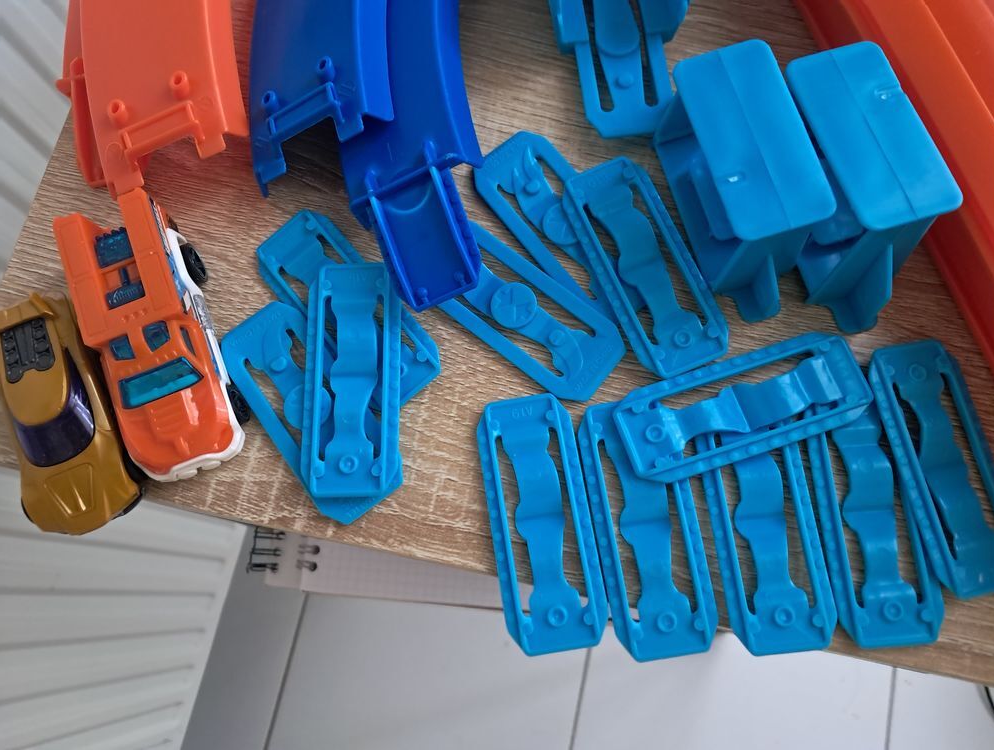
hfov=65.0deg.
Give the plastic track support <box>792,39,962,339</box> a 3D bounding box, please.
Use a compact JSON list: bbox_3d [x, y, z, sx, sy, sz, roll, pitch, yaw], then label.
[{"bbox_3d":[0.095,-0.056,0.215,0.027,0.038,0.074,-16,74,-1],"label":"plastic track support"}]

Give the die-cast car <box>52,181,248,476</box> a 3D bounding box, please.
[{"bbox_3d":[-0.094,-0.009,0.211,0.030,0.025,0.078,-21,74,-4],"label":"die-cast car"}]

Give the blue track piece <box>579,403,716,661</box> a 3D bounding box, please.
[{"bbox_3d":[0.040,0.040,0.210,0.027,0.006,0.068,-10,74,1],"label":"blue track piece"}]

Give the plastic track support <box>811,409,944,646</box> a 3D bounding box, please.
[{"bbox_3d":[0.100,0.036,0.207,0.027,0.006,0.068,-6,74,2],"label":"plastic track support"}]

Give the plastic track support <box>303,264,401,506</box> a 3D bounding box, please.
[{"bbox_3d":[-0.039,0.000,0.212,0.026,0.007,0.065,-2,73,2],"label":"plastic track support"}]

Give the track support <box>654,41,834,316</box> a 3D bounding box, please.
[{"bbox_3d":[0.067,-0.051,0.212,0.027,0.032,0.067,-14,73,-1],"label":"track support"}]

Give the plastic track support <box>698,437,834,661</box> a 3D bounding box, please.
[{"bbox_3d":[0.071,0.038,0.208,0.027,0.006,0.068,-8,74,2],"label":"plastic track support"}]

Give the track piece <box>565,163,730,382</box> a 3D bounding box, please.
[{"bbox_3d":[0.041,-0.031,0.218,0.026,0.007,0.065,-22,74,-4],"label":"track piece"}]

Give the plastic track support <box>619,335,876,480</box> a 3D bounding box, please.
[{"bbox_3d":[0.064,0.008,0.204,0.065,0.007,0.026,-18,74,-3],"label":"plastic track support"}]

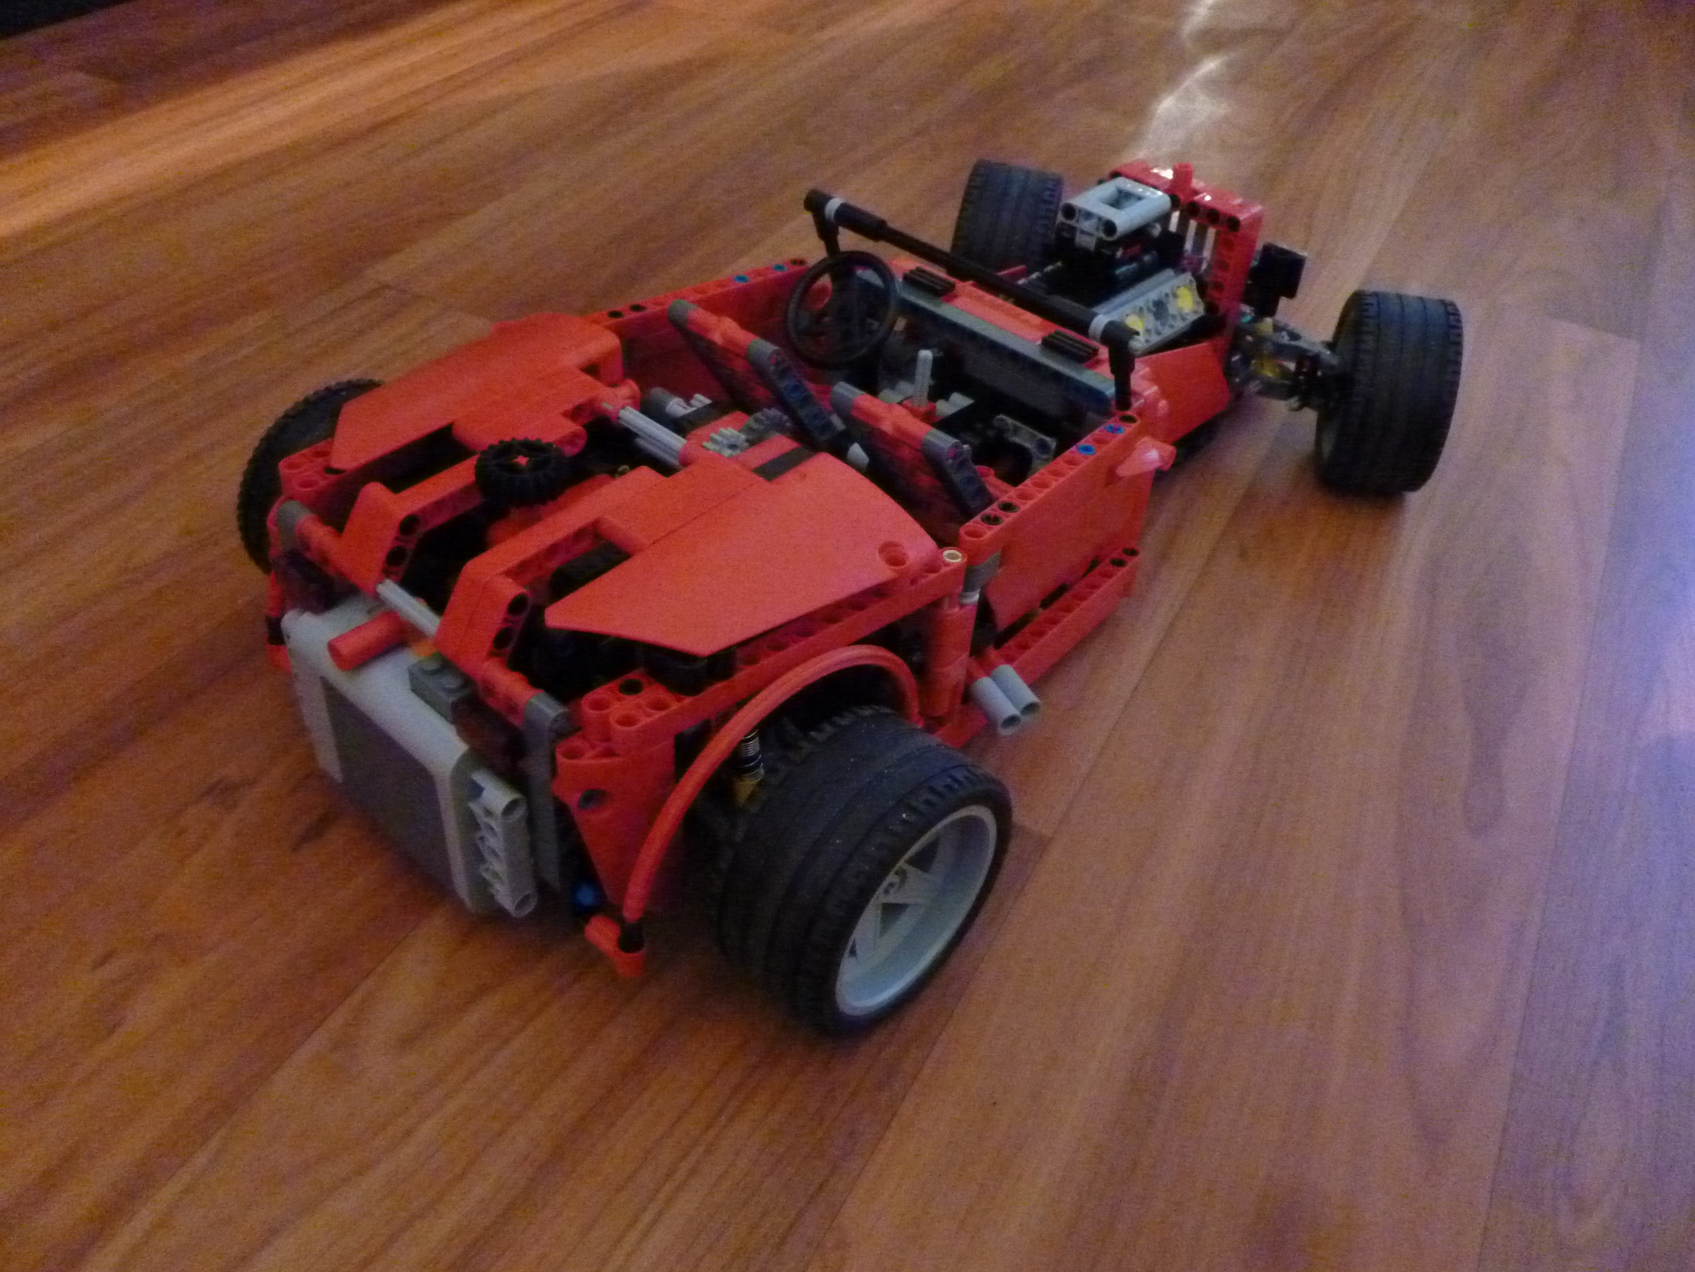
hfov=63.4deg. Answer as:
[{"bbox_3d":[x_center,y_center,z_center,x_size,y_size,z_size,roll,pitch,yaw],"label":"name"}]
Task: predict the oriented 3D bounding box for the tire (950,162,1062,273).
[{"bbox_3d":[0.065,-0.162,0.576,0.036,0.068,0.068,13,41,6],"label":"tire"}]

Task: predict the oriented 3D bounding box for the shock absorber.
[{"bbox_3d":[-0.024,0.023,0.311,0.009,0.047,0.009,22,42,38],"label":"shock absorber"}]

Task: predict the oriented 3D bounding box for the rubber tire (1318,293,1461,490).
[{"bbox_3d":[0.195,-0.088,0.496,0.036,0.068,0.068,9,40,10],"label":"rubber tire"}]

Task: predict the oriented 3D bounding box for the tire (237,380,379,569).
[{"bbox_3d":[-0.142,-0.038,0.411,0.036,0.068,0.068,32,48,29],"label":"tire"}]

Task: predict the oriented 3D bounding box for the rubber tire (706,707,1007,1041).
[{"bbox_3d":[0.004,0.054,0.314,0.036,0.068,0.068,33,48,30],"label":"rubber tire"}]

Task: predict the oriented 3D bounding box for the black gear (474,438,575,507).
[{"bbox_3d":[-0.074,-0.037,0.314,0.022,0.008,0.022,3,39,-2],"label":"black gear"}]

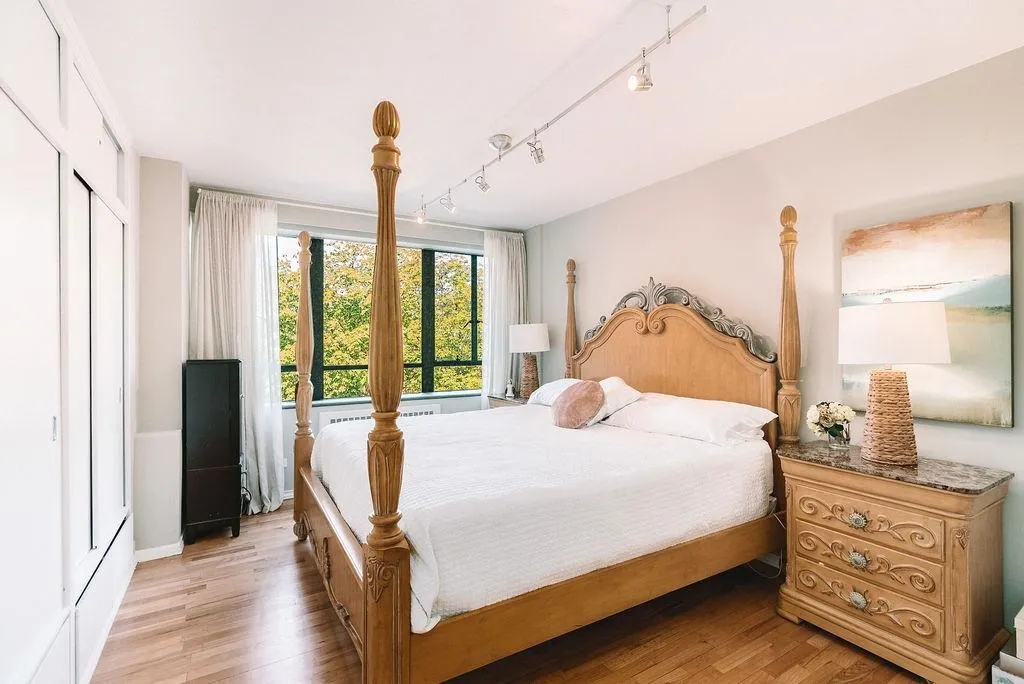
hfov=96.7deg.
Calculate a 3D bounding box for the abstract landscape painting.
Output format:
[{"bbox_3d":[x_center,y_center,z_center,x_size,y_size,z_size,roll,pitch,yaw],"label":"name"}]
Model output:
[{"bbox_3d":[1.922,-0.112,2.153,0.038,0.925,0.610,0,0,-32],"label":"abstract landscape painting"}]

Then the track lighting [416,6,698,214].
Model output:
[{"bbox_3d":[-0.026,-1.072,2.598,0.140,0.240,2.600,0,0,-32],"label":"track lighting"}]

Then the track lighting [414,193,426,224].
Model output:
[{"bbox_3d":[-0.736,-1.065,3.660,0.100,0.210,0.110,0,0,0],"label":"track lighting"}]

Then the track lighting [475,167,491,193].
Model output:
[{"bbox_3d":[-0.185,-1.017,2.850,0.105,0.155,0.085,0,0,-24],"label":"track lighting"}]

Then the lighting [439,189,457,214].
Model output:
[{"bbox_3d":[-0.462,-1.015,3.290,0.120,0.170,0.090,0,0,-21],"label":"lighting"}]

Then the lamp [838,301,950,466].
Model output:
[{"bbox_3d":[1.724,0.176,2.078,0.385,0.745,0.385,0,0,-32],"label":"lamp"}]

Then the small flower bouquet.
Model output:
[{"bbox_3d":[1.635,0.427,2.330,0.190,0.245,0.205,0,0,-32],"label":"small flower bouquet"}]

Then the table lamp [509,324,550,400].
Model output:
[{"bbox_3d":[0.177,0.177,4.470,0.385,0.745,0.385,0,0,0],"label":"table lamp"}]

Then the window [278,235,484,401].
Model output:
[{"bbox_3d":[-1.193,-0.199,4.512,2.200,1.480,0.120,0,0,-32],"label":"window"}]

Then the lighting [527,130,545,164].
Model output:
[{"bbox_3d":[0.123,-1.017,2.380,0.085,0.165,0.100,0,0,41],"label":"lighting"}]

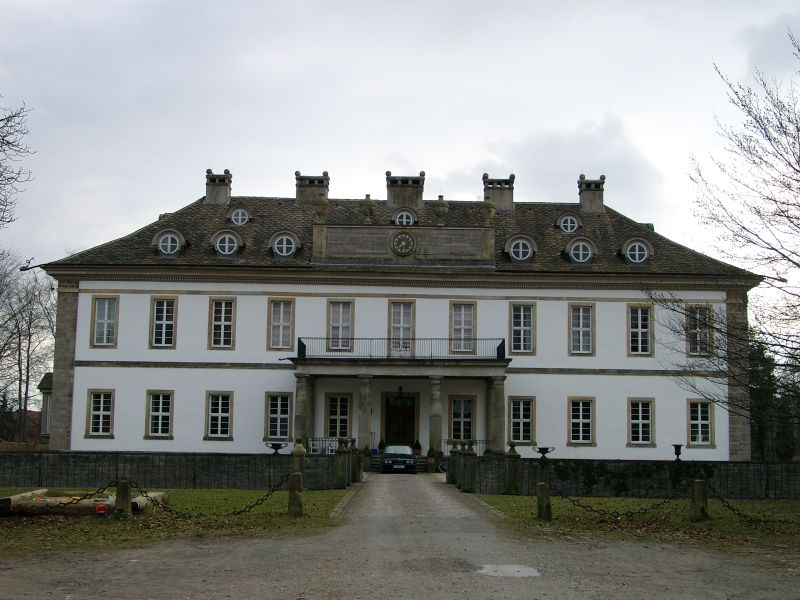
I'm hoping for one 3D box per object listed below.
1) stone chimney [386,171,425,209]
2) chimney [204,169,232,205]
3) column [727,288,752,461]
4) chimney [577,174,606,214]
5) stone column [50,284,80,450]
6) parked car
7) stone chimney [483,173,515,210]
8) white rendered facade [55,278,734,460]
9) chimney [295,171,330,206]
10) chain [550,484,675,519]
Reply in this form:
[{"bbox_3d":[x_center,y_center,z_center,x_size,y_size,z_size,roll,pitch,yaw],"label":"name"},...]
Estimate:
[{"bbox_3d":[0.370,-7.032,70.834,2.483,2.437,1.550,1,-7,0],"label":"stone chimney"},{"bbox_3d":[-11.770,-7.193,70.828,1.469,2.332,1.550,1,-7,0],"label":"chimney"},{"bbox_3d":[19.436,4.447,62.683,1.260,9.718,1.100,1,-7,0],"label":"column"},{"bbox_3d":[12.416,-6.807,70.832,1.613,2.503,1.550,1,-7,0],"label":"chimney"},{"bbox_3d":[-19.195,3.789,62.683,1.175,9.718,1.100,1,-7,0],"label":"stone column"},{"bbox_3d":[-0.011,7.917,54.486,1.720,1.400,4.500,1,-7,0],"label":"parked car"},{"bbox_3d":[6.368,-6.903,70.831,2.097,2.437,1.550,1,-7,0],"label":"stone chimney"},{"bbox_3d":[0.099,4.111,62.633,37.620,9.718,0.900,1,-7,0],"label":"white rendered facade"},{"bbox_3d":[-5.642,-7.080,70.827,2.166,2.338,1.550,1,-7,0],"label":"chimney"},{"bbox_3d":[4.639,4.216,22.760,2.992,0.650,0.120,1,-7,0],"label":"chain"}]

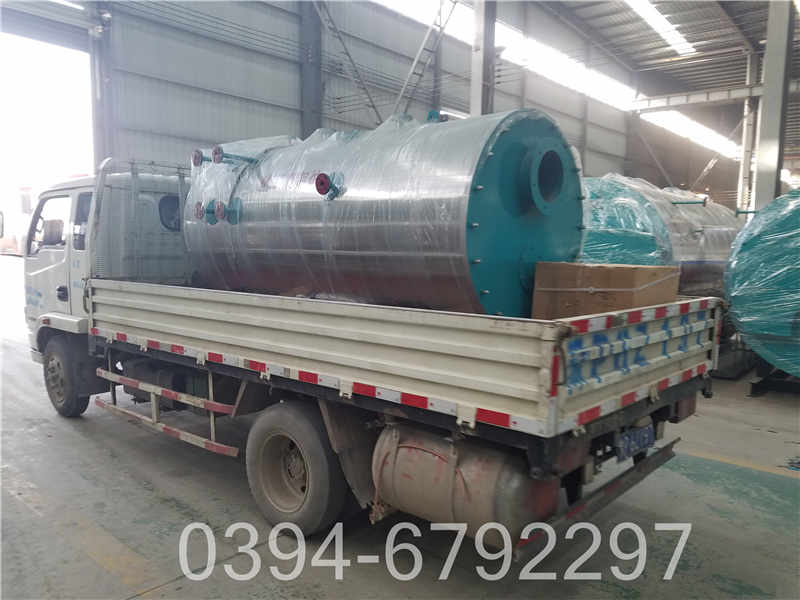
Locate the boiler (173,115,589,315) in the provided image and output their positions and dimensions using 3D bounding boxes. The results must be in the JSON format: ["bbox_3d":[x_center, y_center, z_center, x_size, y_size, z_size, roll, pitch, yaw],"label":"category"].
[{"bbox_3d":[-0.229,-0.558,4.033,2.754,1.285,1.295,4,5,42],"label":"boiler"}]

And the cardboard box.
[{"bbox_3d":[1.087,0.100,3.148,0.490,0.541,0.612,4,5,42],"label":"cardboard box"}]

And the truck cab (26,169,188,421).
[{"bbox_3d":[-2.633,-0.075,6.271,1.887,2.213,1.816,4,5,42],"label":"truck cab"}]

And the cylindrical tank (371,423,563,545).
[{"bbox_3d":[0.302,0.883,2.835,0.960,0.400,0.400,4,5,42],"label":"cylindrical tank"}]

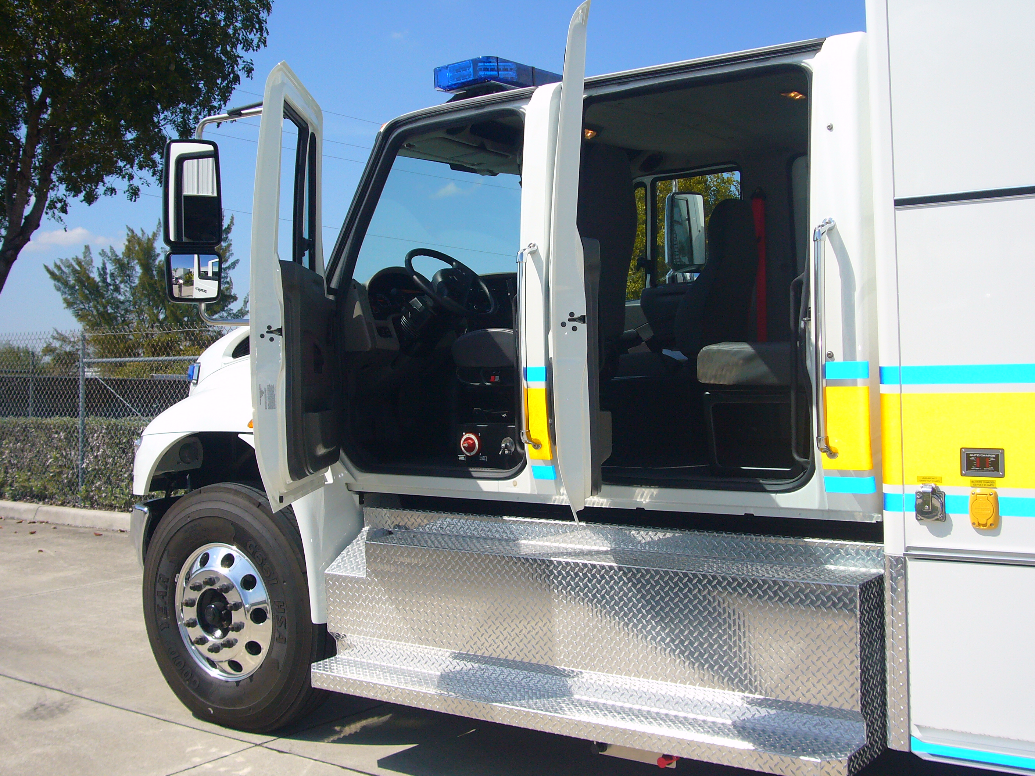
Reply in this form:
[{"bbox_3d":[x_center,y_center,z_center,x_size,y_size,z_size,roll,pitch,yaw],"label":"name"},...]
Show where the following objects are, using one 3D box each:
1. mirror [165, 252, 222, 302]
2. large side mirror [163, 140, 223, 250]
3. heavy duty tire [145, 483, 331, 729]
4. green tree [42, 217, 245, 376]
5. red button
[{"bbox_3d":[-1.278,-0.434,4.960,0.213,0.187,0.110,-3,3,-24],"label":"mirror"},{"bbox_3d":[-1.283,-0.765,4.970,0.225,0.425,0.120,-3,3,-24],"label":"large side mirror"},{"bbox_3d":[-1.200,0.944,5.480,1.065,1.065,0.290,-1,3,35],"label":"heavy duty tire"},{"bbox_3d":[-8.785,-1.738,29.500,4.600,4.700,4.300,-3,3,-17],"label":"green tree"},{"bbox_3d":[-0.185,0.222,4.960,0.092,0.092,0.050,-1,3,36],"label":"red button"}]

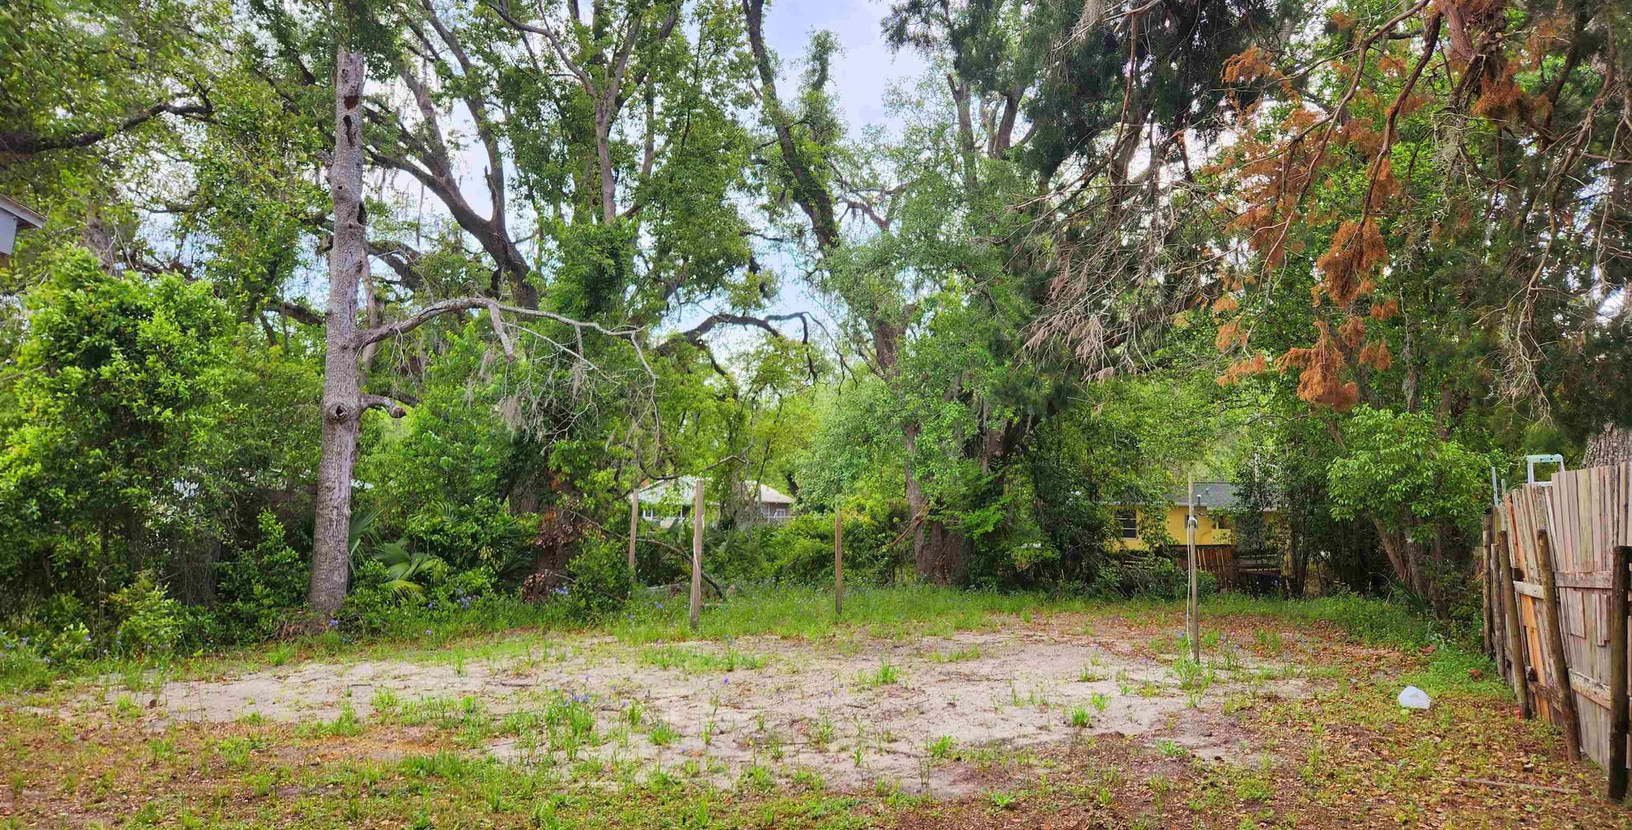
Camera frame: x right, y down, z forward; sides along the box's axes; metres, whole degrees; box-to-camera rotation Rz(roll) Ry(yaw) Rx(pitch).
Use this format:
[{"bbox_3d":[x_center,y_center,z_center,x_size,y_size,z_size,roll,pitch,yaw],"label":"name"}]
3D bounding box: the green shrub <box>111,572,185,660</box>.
[{"bbox_3d":[-8.063,2.395,13.125,0.800,0.939,0.750,3,-7,-31],"label":"green shrub"}]

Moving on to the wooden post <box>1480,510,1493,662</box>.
[{"bbox_3d":[7.843,1.990,12.741,0.100,1.668,0.100,-3,-6,28],"label":"wooden post"}]

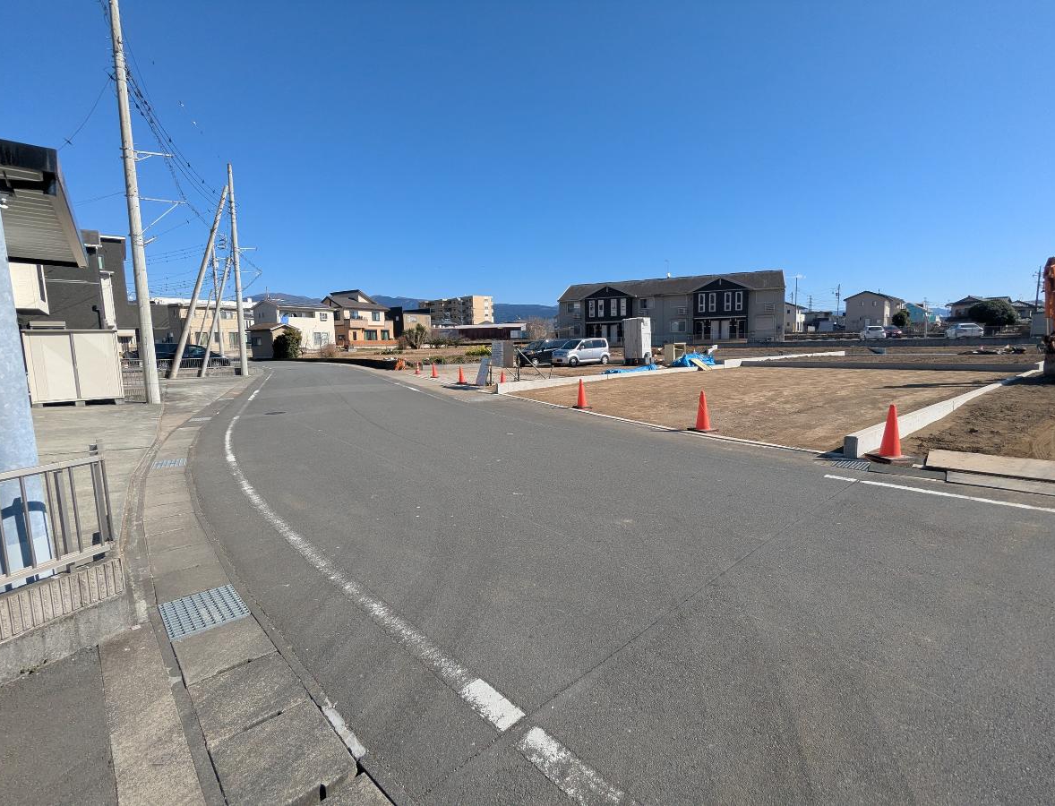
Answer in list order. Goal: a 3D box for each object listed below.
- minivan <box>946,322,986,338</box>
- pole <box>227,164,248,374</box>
[{"bbox_3d":[44.142,-7.219,50.253,1.740,1.550,4.400,2,8,27],"label":"minivan"},{"bbox_3d":[-18.015,-8.101,30.751,0.340,12.750,0.340,-5,8,-30],"label":"pole"}]

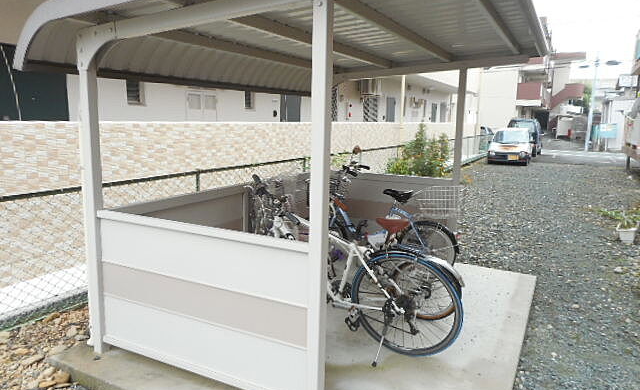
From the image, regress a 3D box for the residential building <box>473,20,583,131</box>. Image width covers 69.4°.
[{"bbox_3d":[17.113,-9.398,39.174,9.000,9.600,10.000,6,10,27],"label":"residential building"}]

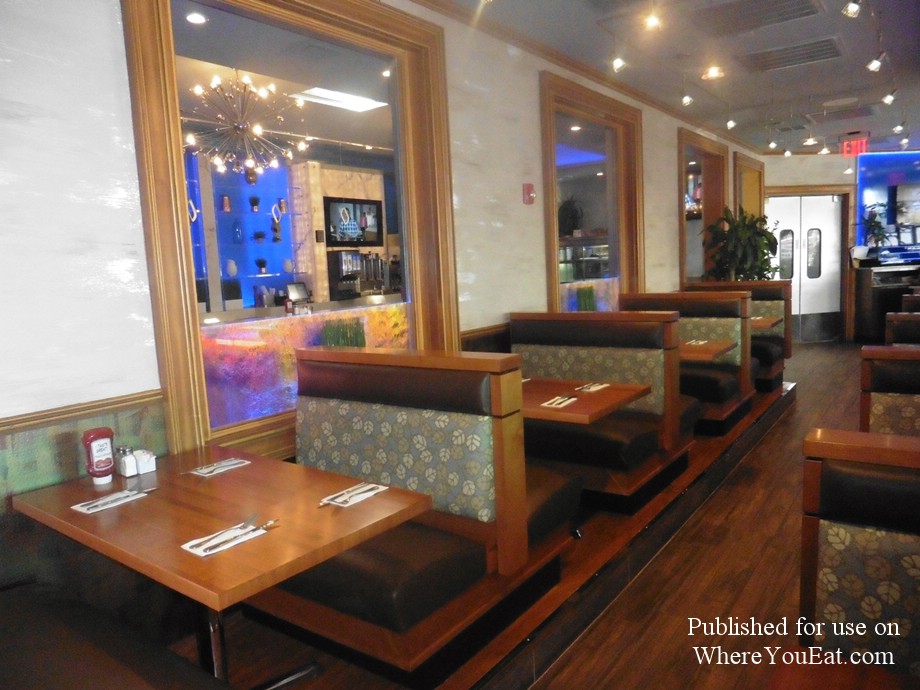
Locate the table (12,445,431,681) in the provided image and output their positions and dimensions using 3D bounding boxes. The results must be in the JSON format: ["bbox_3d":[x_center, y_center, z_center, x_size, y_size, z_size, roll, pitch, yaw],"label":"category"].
[{"bbox_3d":[-0.758,0.844,2.058,1.190,0.740,0.700,2,9,37],"label":"table"}]

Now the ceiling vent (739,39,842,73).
[{"bbox_3d":[2.728,-2.367,5.194,0.610,0.040,0.610,2,9,37],"label":"ceiling vent"}]

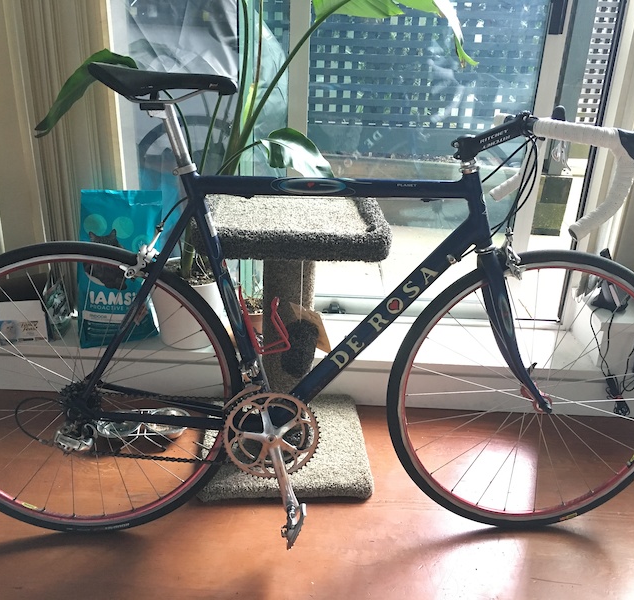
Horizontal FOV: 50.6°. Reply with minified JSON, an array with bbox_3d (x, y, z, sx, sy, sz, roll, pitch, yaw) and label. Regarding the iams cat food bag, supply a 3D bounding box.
[{"bbox_3d":[-0.580,-0.097,1.994,0.235,0.455,0.120,-1,24,-8],"label":"iams cat food bag"}]

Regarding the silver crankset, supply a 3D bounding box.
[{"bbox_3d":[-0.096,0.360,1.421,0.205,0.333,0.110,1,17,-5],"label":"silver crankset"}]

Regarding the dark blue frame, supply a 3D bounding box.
[{"bbox_3d":[0.010,0.006,1.406,1.010,0.615,0.140,1,17,-5],"label":"dark blue frame"}]

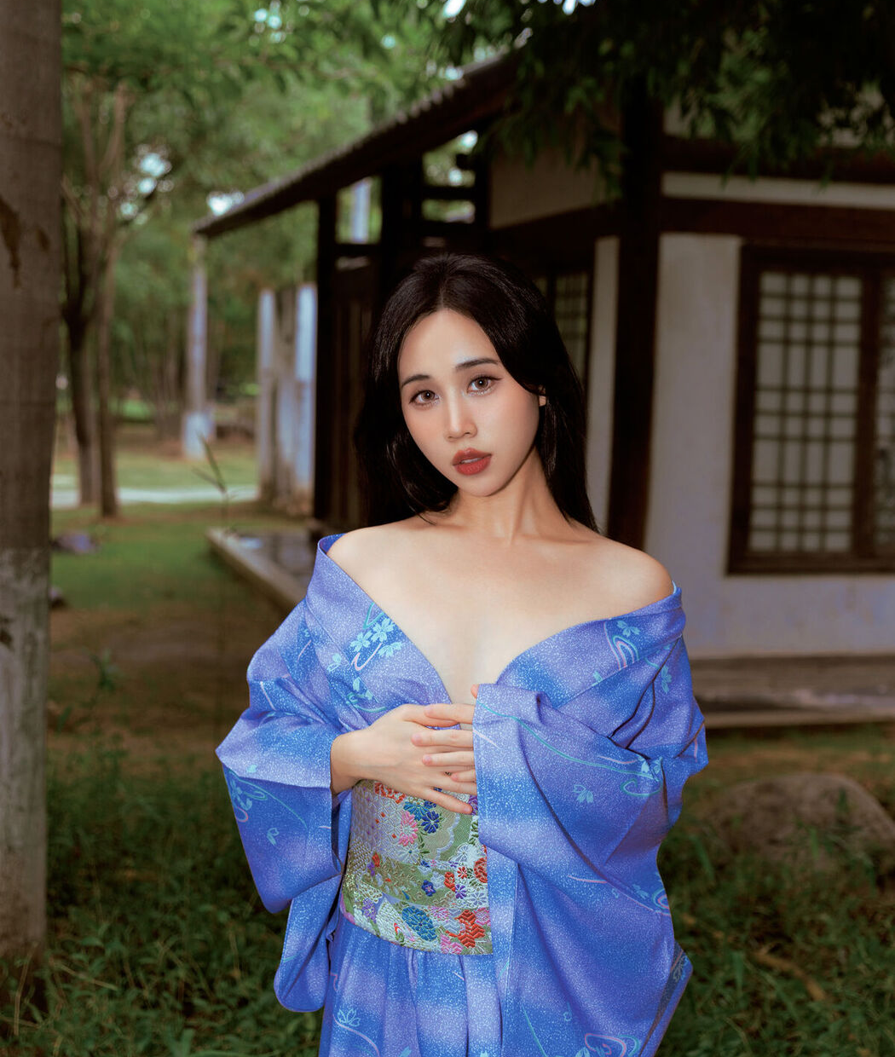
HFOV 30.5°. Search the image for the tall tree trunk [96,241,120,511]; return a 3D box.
[{"bbox_3d":[-3.044,-1.357,14.700,0.210,2.500,0.210,0,6,-9],"label":"tall tree trunk"}]

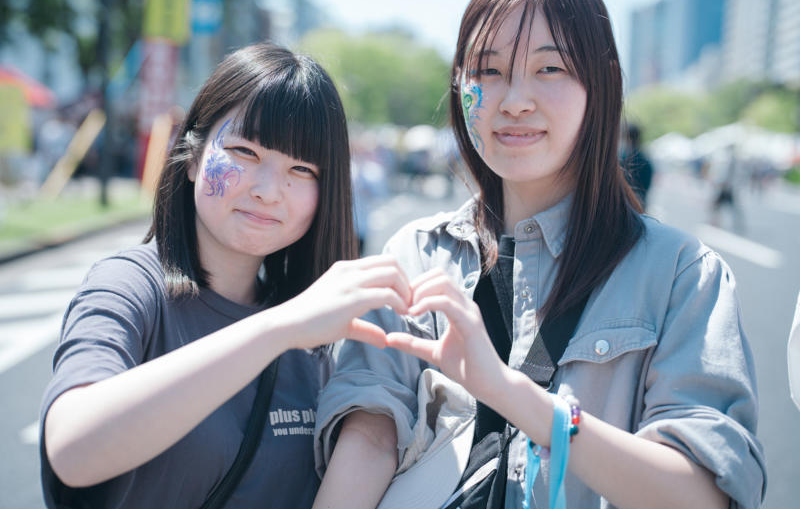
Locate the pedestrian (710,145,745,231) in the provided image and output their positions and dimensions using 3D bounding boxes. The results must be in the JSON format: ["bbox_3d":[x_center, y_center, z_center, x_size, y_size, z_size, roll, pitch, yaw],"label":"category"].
[{"bbox_3d":[5.663,-1.157,19.282,0.580,1.550,0.500,4,6,21],"label":"pedestrian"}]

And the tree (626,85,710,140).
[{"bbox_3d":[19.469,-9.494,82.300,6.600,5.700,6.000,1,6,0],"label":"tree"}]

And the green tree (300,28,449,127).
[{"bbox_3d":[-1.453,-9.230,65.411,9.000,7.800,8.000,1,6,0],"label":"green tree"}]

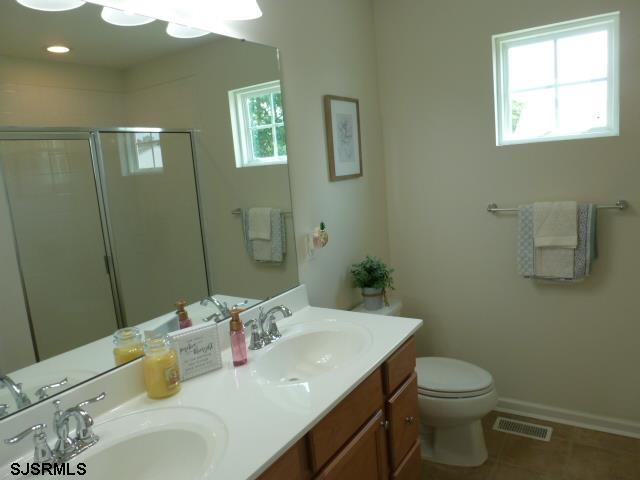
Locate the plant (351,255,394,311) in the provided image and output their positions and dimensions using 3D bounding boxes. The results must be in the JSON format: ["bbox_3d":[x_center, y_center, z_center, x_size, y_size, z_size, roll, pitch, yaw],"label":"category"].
[{"bbox_3d":[0.278,0.235,2.437,0.220,0.285,0.220,-4,9,6],"label":"plant"}]

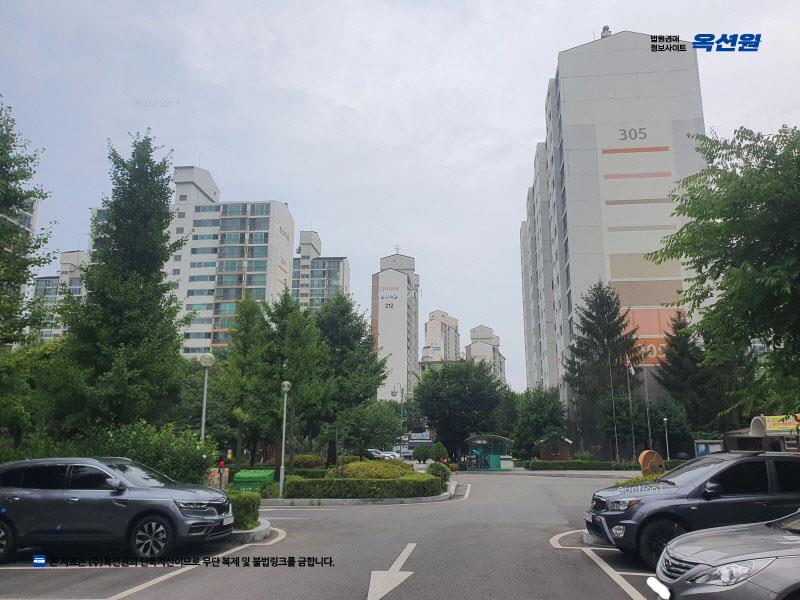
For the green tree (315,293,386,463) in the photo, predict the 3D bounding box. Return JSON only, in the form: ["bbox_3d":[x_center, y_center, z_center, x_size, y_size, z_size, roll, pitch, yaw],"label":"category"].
[{"bbox_3d":[-2.416,4.146,29.530,3.900,9.236,3.900,0,-13,0],"label":"green tree"}]

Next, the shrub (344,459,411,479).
[{"bbox_3d":[-0.823,6.529,22.389,2.720,1.020,2.200,-1,-14,6],"label":"shrub"}]

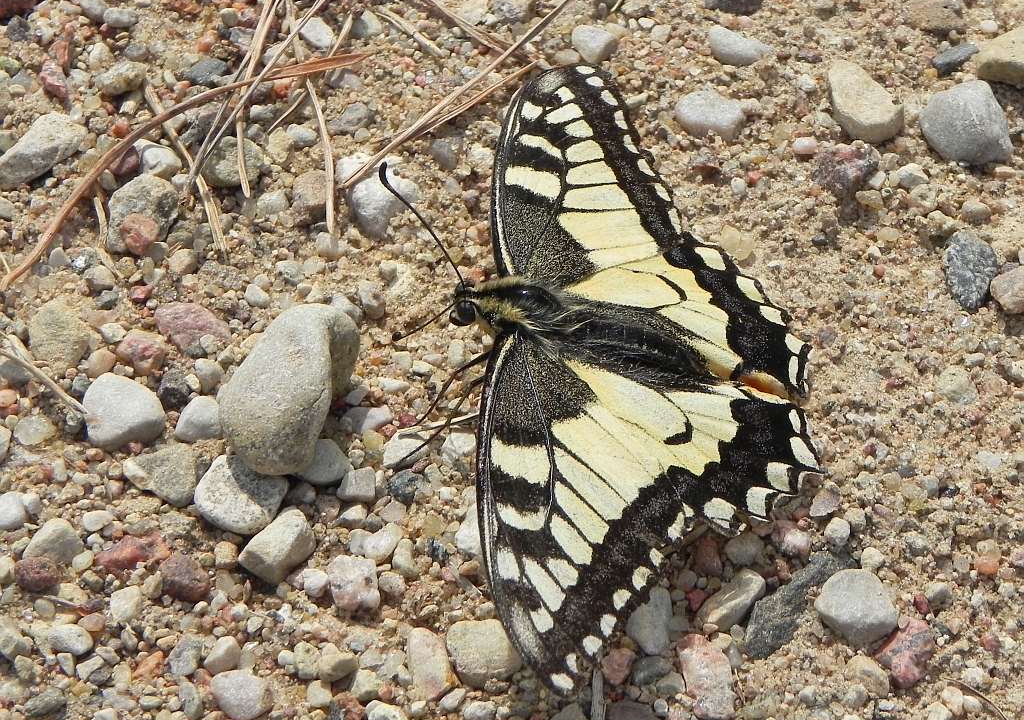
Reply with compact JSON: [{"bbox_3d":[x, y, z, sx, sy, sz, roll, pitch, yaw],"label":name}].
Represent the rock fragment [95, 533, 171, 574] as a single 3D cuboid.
[{"bbox_3d":[-0.038,0.019,0.281,0.007,0.003,0.003,-14,54,-10],"label":"rock fragment"}]

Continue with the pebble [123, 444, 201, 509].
[{"bbox_3d":[-0.035,0.012,0.282,0.008,0.004,0.006,16,52,13],"label":"pebble"}]

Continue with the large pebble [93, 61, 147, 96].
[{"bbox_3d":[-0.044,-0.032,0.318,0.006,0.003,0.004,-12,51,-10],"label":"large pebble"}]

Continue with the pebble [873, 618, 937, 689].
[{"bbox_3d":[0.039,0.029,0.274,0.005,0.003,0.007,30,58,20],"label":"pebble"}]

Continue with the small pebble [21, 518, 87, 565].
[{"bbox_3d":[-0.045,0.018,0.276,0.006,0.004,0.005,0,50,0],"label":"small pebble"}]

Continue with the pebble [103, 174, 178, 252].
[{"bbox_3d":[-0.040,-0.016,0.304,0.008,0.005,0.009,8,50,6],"label":"pebble"}]

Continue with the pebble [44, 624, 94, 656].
[{"bbox_3d":[-0.043,0.027,0.273,0.005,0.003,0.003,17,54,13],"label":"pebble"}]

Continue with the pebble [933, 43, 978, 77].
[{"bbox_3d":[0.051,-0.034,0.321,0.006,0.003,0.003,-28,57,-20],"label":"pebble"}]

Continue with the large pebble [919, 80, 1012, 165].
[{"bbox_3d":[0.050,-0.026,0.313,0.010,0.007,0.009,12,51,10],"label":"large pebble"}]

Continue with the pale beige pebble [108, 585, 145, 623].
[{"bbox_3d":[-0.037,0.024,0.272,0.003,0.003,0.003,-8,50,-6],"label":"pale beige pebble"}]

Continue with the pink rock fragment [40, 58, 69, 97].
[{"bbox_3d":[-0.052,-0.032,0.321,0.002,0.002,0.005,-22,56,-16],"label":"pink rock fragment"}]

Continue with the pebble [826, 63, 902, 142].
[{"bbox_3d":[0.040,-0.029,0.316,0.007,0.004,0.011,-28,55,-22],"label":"pebble"}]

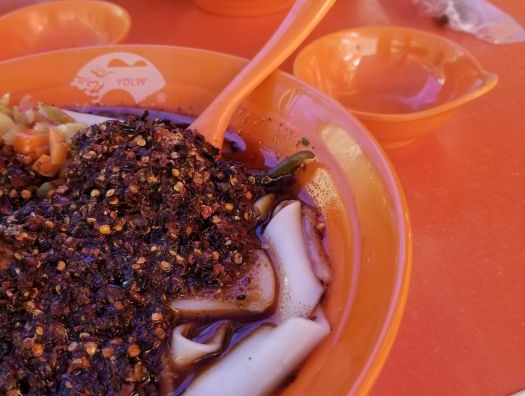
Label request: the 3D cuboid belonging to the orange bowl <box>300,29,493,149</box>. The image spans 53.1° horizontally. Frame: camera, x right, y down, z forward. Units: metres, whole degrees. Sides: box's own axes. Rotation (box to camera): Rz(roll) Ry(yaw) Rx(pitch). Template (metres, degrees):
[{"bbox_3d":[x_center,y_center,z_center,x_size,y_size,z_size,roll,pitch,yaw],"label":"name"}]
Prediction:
[{"bbox_3d":[0.079,-0.065,0.330,0.119,0.038,0.108,11,45,15],"label":"orange bowl"}]

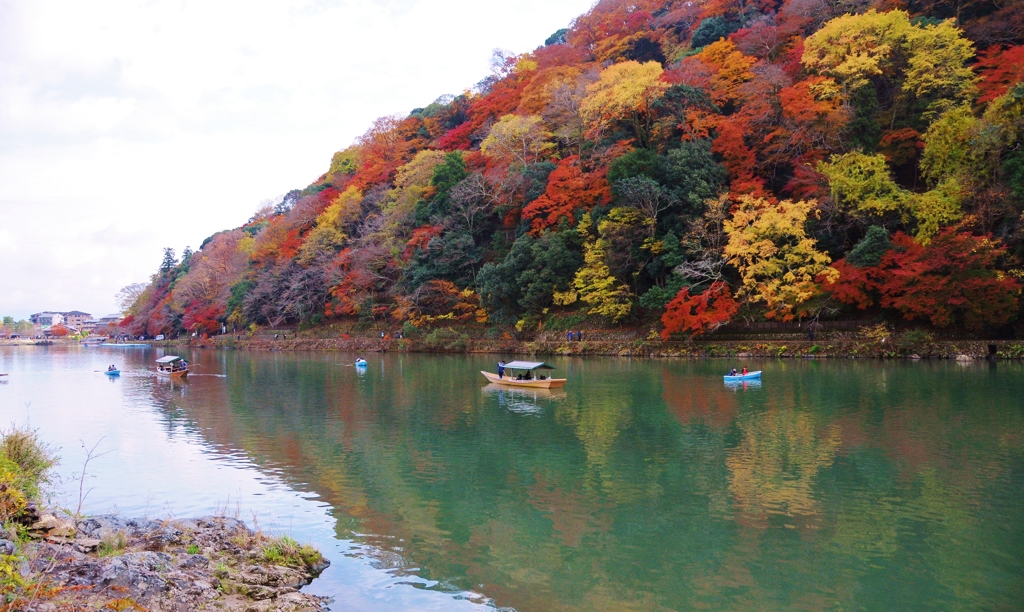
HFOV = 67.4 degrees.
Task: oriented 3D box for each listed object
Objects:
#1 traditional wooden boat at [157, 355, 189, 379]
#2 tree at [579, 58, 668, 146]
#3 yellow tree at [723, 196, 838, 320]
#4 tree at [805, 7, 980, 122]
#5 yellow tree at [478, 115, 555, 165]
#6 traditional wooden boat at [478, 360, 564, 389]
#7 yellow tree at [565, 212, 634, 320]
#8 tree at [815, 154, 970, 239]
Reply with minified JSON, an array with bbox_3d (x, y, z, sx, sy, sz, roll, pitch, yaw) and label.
[{"bbox_3d":[-40.818,7.312,92.556,2.350,2.300,9.300,0,-1,-38],"label":"traditional wooden boat"},{"bbox_3d":[21.806,-39.407,150.000,16.720,16.520,15.000,-1,-1,9],"label":"tree"},{"bbox_3d":[41.308,-7.000,118.000,16.860,19.690,14.000,-1,-1,19],"label":"yellow tree"},{"bbox_3d":[64.475,-40.735,131.000,26.750,18.940,19.000,-1,-1,27],"label":"tree"},{"bbox_3d":[1.226,-36.898,171.000,16.570,11.130,13.000,-1,-1,1],"label":"yellow tree"},{"bbox_3d":[0.625,6.236,70.438,2.400,2.300,10.600,0,-2,-41],"label":"traditional wooden boat"},{"bbox_3d":[14.999,-6.329,133.000,11.730,19.070,11.000,-1,-1,6],"label":"yellow tree"},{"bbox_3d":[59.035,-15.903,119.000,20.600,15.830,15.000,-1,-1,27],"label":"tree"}]

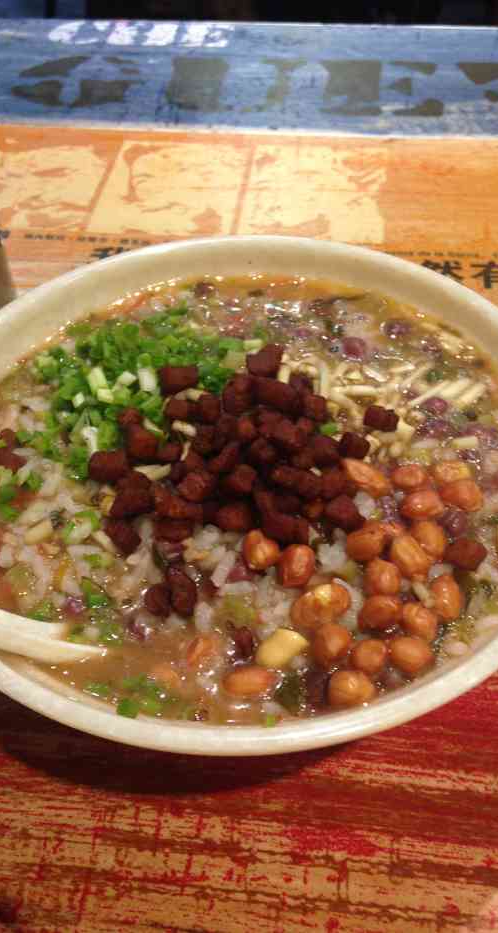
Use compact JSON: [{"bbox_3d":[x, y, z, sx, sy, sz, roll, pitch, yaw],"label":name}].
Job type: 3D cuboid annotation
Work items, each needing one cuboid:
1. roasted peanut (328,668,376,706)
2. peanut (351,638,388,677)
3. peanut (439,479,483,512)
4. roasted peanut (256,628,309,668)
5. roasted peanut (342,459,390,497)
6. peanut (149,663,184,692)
[{"bbox_3d":[0.026,0.055,0.221,0.012,0.008,0.009,7,48,8],"label":"roasted peanut"},{"bbox_3d":[0.031,0.049,0.227,0.009,0.009,0.010,22,52,21],"label":"peanut"},{"bbox_3d":[0.063,0.009,0.262,0.013,0.009,0.009,23,52,21],"label":"peanut"},{"bbox_3d":[0.009,0.047,0.231,0.015,0.007,0.009,-35,55,-27],"label":"roasted peanut"},{"bbox_3d":[0.035,0.003,0.265,0.016,0.009,0.010,34,56,28],"label":"roasted peanut"},{"bbox_3d":[-0.021,0.054,0.229,0.011,0.008,0.009,22,52,21],"label":"peanut"}]

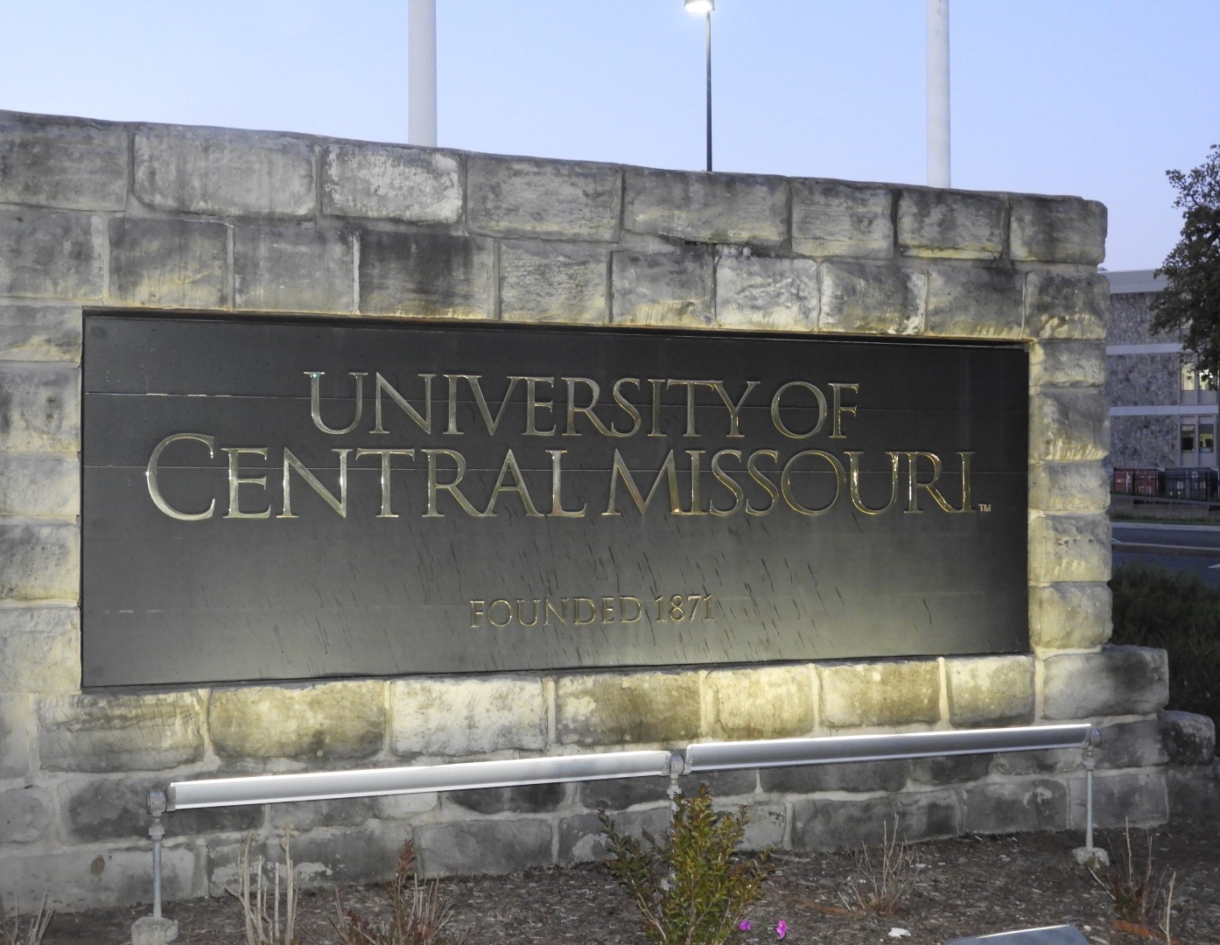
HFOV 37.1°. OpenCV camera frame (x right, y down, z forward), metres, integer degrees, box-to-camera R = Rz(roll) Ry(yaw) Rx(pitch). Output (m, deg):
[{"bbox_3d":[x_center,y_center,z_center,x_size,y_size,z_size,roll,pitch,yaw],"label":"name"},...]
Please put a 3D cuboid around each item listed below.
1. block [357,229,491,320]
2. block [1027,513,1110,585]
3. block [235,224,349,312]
[{"bbox_3d":[-0.733,-0.733,6.904,0.523,0.308,0.260,0,0,-23],"label":"block"},{"bbox_3d":[1.976,0.332,8.055,0.355,0.306,0.280,0,0,-23],"label":"block"},{"bbox_3d":[-1.194,-0.737,6.709,0.440,0.303,0.260,0,0,-23],"label":"block"}]

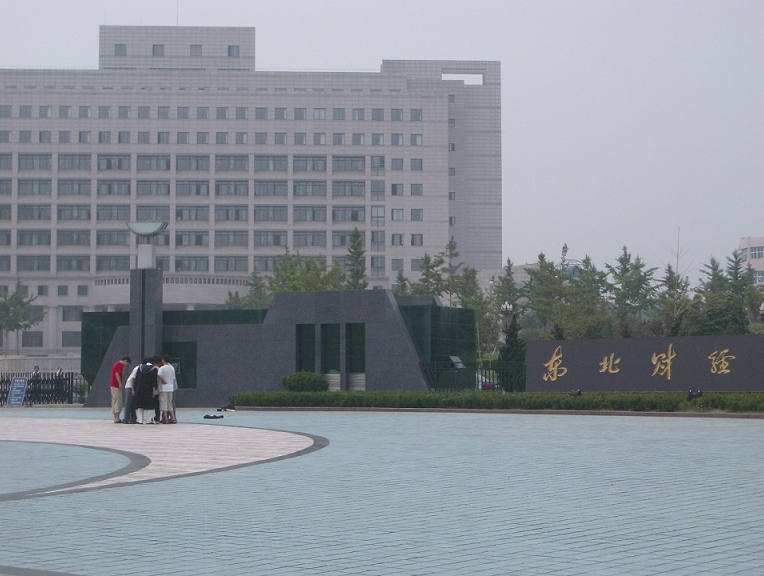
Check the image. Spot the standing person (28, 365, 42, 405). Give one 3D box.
[{"bbox_3d":[-14.642,4.106,69.500,0.500,1.680,0.320,0,-3,-5],"label":"standing person"}]

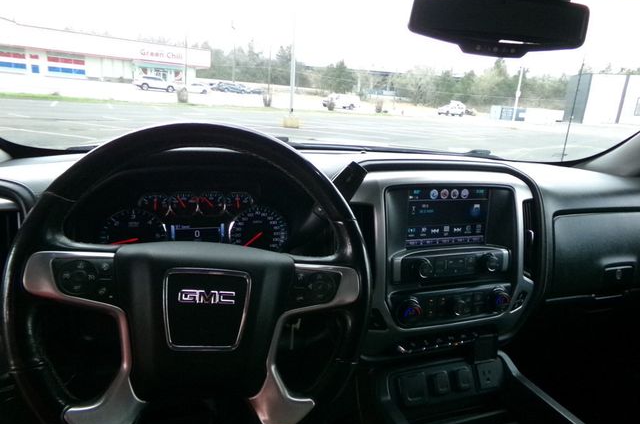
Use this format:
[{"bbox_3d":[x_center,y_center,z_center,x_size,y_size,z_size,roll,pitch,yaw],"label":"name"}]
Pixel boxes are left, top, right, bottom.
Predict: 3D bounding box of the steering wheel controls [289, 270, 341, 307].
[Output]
[{"bbox_3d":[-0.006,0.091,0.516,0.059,0.040,0.018,5,-12,-18],"label":"steering wheel controls"}]

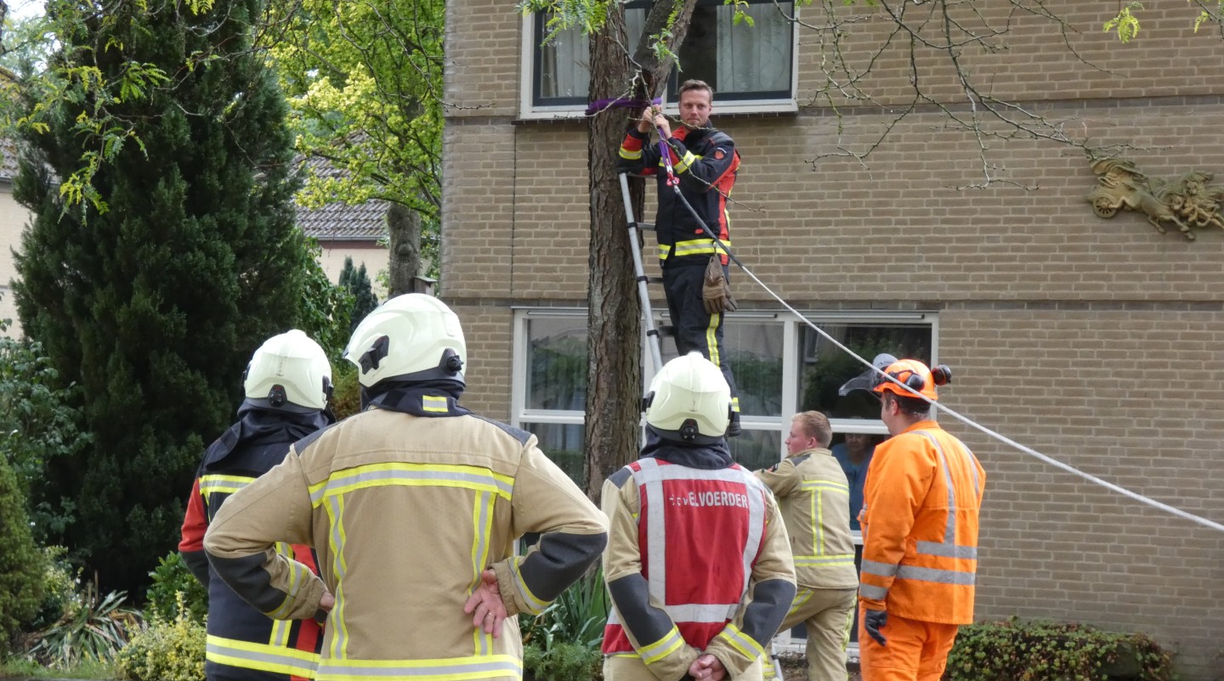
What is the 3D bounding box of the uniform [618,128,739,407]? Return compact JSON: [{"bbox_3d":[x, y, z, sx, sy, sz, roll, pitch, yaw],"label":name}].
[{"bbox_3d":[0.346,-0.368,16.100,0.480,1.480,0.580,3,-2,-42],"label":"uniform"}]

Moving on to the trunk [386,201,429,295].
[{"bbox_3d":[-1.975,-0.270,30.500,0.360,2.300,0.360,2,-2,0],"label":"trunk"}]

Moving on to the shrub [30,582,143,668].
[{"bbox_3d":[-2.756,1.484,16.600,0.600,0.460,0.550,2,-2,0],"label":"shrub"}]

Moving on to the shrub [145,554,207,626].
[{"bbox_3d":[-2.263,1.426,17.100,0.550,0.570,0.500,2,-2,0],"label":"shrub"}]

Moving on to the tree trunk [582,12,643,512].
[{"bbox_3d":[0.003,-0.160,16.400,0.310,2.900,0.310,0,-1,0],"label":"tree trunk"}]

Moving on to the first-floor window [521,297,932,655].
[{"bbox_3d":[0.708,0.924,21.634,3.270,2.250,0.160,1,-2,30],"label":"first-floor window"}]

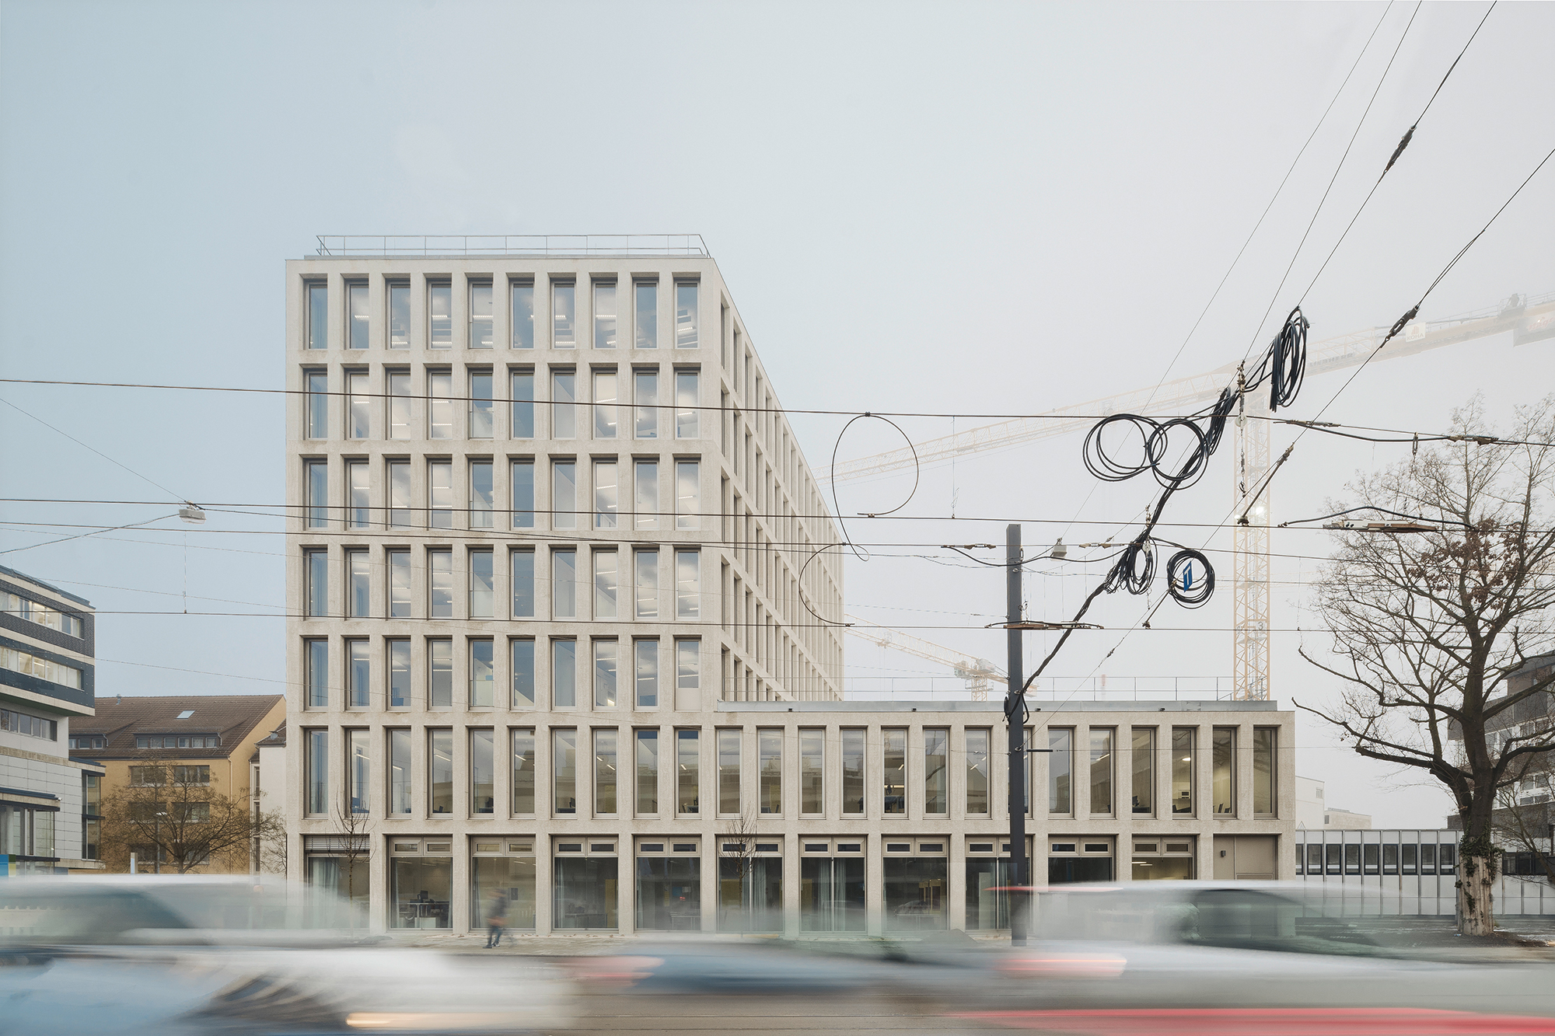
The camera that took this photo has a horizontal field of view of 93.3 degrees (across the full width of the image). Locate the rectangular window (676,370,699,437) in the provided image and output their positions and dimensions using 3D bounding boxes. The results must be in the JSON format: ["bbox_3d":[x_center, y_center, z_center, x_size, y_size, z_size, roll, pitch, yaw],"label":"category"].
[{"bbox_3d":[-3.391,-4.287,27.700,0.871,2.522,0.200,0,0,0],"label":"rectangular window"}]

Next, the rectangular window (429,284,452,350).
[{"bbox_3d":[-13.269,-7.964,28.900,0.970,2.726,0.150,0,0,0],"label":"rectangular window"}]

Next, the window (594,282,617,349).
[{"bbox_3d":[-6.813,-8.016,29.000,0.912,2.687,0.200,0,0,0],"label":"window"}]

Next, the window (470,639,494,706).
[{"bbox_3d":[-11.659,6.120,29.000,1.008,2.639,0.200,0,0,0],"label":"window"}]

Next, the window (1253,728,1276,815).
[{"bbox_3d":[18.615,9.730,28.000,0.950,3.336,0.200,0,0,0],"label":"window"}]

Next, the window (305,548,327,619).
[{"bbox_3d":[-17.925,2.545,28.586,0.993,2.673,0.150,0,0,0],"label":"window"}]

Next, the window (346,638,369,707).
[{"bbox_3d":[-15.834,5.845,27.700,0.917,2.613,0.200,0,0,0],"label":"window"}]

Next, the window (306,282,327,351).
[{"bbox_3d":[-17.831,-7.840,28.586,0.993,2.673,0.150,0,0,0],"label":"window"}]

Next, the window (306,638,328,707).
[{"bbox_3d":[-18.185,6.120,29.000,0.912,2.735,0.200,0,0,0],"label":"window"}]

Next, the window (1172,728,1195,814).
[{"bbox_3d":[15.961,9.973,28.900,0.970,3.372,0.150,0,0,0],"label":"window"}]

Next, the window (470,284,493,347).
[{"bbox_3d":[-11.183,-7.633,27.700,0.871,2.522,0.200,0,0,0],"label":"window"}]

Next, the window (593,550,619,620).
[{"bbox_3d":[-6.350,2.530,27.200,0.940,2.600,0.150,0,0,0],"label":"window"}]

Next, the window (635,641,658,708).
[{"bbox_3d":[-4.981,5.966,28.000,0.927,2.618,0.200,0,0,0],"label":"window"}]

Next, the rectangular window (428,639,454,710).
[{"bbox_3d":[-12.457,5.785,27.200,0.940,2.600,0.150,0,0,0],"label":"rectangular window"}]

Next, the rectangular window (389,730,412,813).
[{"bbox_3d":[-14.898,9.983,29.000,0.864,3.359,0.200,0,0,0],"label":"rectangular window"}]

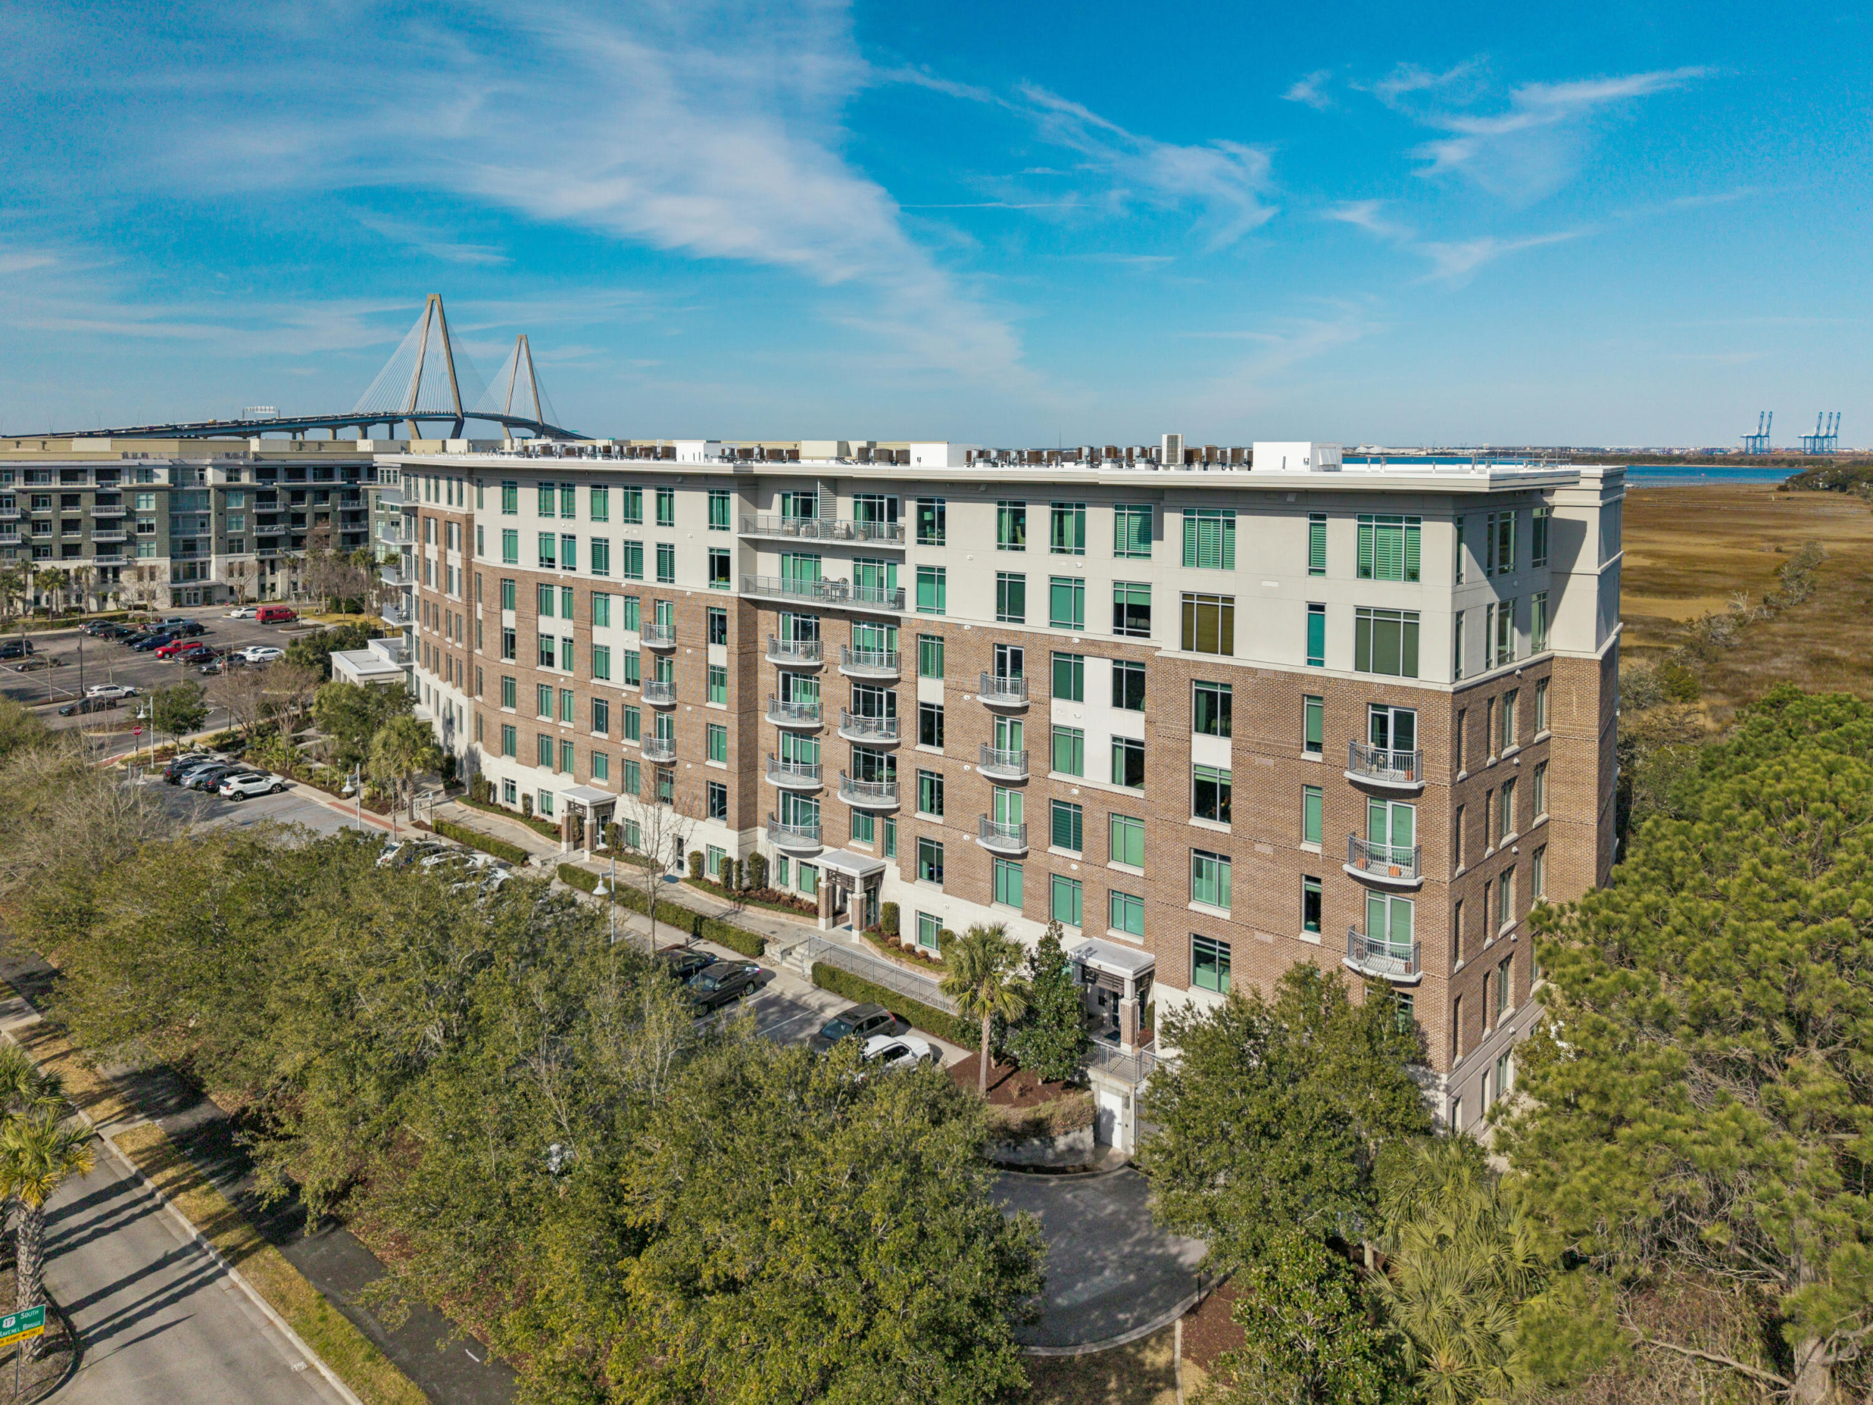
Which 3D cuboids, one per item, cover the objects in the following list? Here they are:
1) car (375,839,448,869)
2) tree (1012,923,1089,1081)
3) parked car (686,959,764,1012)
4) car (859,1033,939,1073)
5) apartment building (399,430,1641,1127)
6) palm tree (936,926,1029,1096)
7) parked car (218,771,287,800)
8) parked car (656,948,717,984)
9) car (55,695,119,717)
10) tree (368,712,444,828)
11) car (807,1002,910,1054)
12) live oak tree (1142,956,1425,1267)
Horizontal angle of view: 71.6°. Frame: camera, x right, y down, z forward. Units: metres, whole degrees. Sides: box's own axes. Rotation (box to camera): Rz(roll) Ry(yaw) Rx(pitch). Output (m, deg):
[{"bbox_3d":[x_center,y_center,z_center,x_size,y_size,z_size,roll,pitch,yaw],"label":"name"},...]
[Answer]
[{"bbox_3d":[-30.900,8.932,76.500,1.850,1.550,4.600,8,13,38],"label":"car"},{"bbox_3d":[4.511,11.965,51.353,3.100,6.600,3.100,0,11,0],"label":"tree"},{"bbox_3d":[-10.030,12.579,58.100,1.850,1.470,4.850,9,13,41],"label":"parked car"},{"bbox_3d":[-1.898,14.378,52.401,1.820,1.460,4.450,9,14,39],"label":"car"},{"bbox_3d":[-6.432,-2.794,76.988,83.000,23.600,19.800,10,14,43],"label":"apartment building"},{"bbox_3d":[1.813,11.745,49.500,3.400,6.300,3.400,0,10,0],"label":"palm tree"},{"bbox_3d":[-49.735,5.982,94.421,1.860,1.630,4.420,9,14,39],"label":"parked car"},{"bbox_3d":[-12.337,12.691,60.930,1.830,1.460,4.600,9,14,39],"label":"parked car"},{"bbox_3d":[-81.485,0.110,124.448,1.860,1.500,4.700,6,13,26],"label":"car"},{"bbox_3d":[-34.419,4.333,84.500,4.400,7.000,4.400,0,10,0],"label":"tree"},{"bbox_3d":[-3.461,13.896,54.375,1.860,1.640,4.550,9,14,39],"label":"car"},{"bbox_3d":[10.526,13.006,39.500,8.700,9.900,8.400,0,10,0],"label":"live oak tree"}]

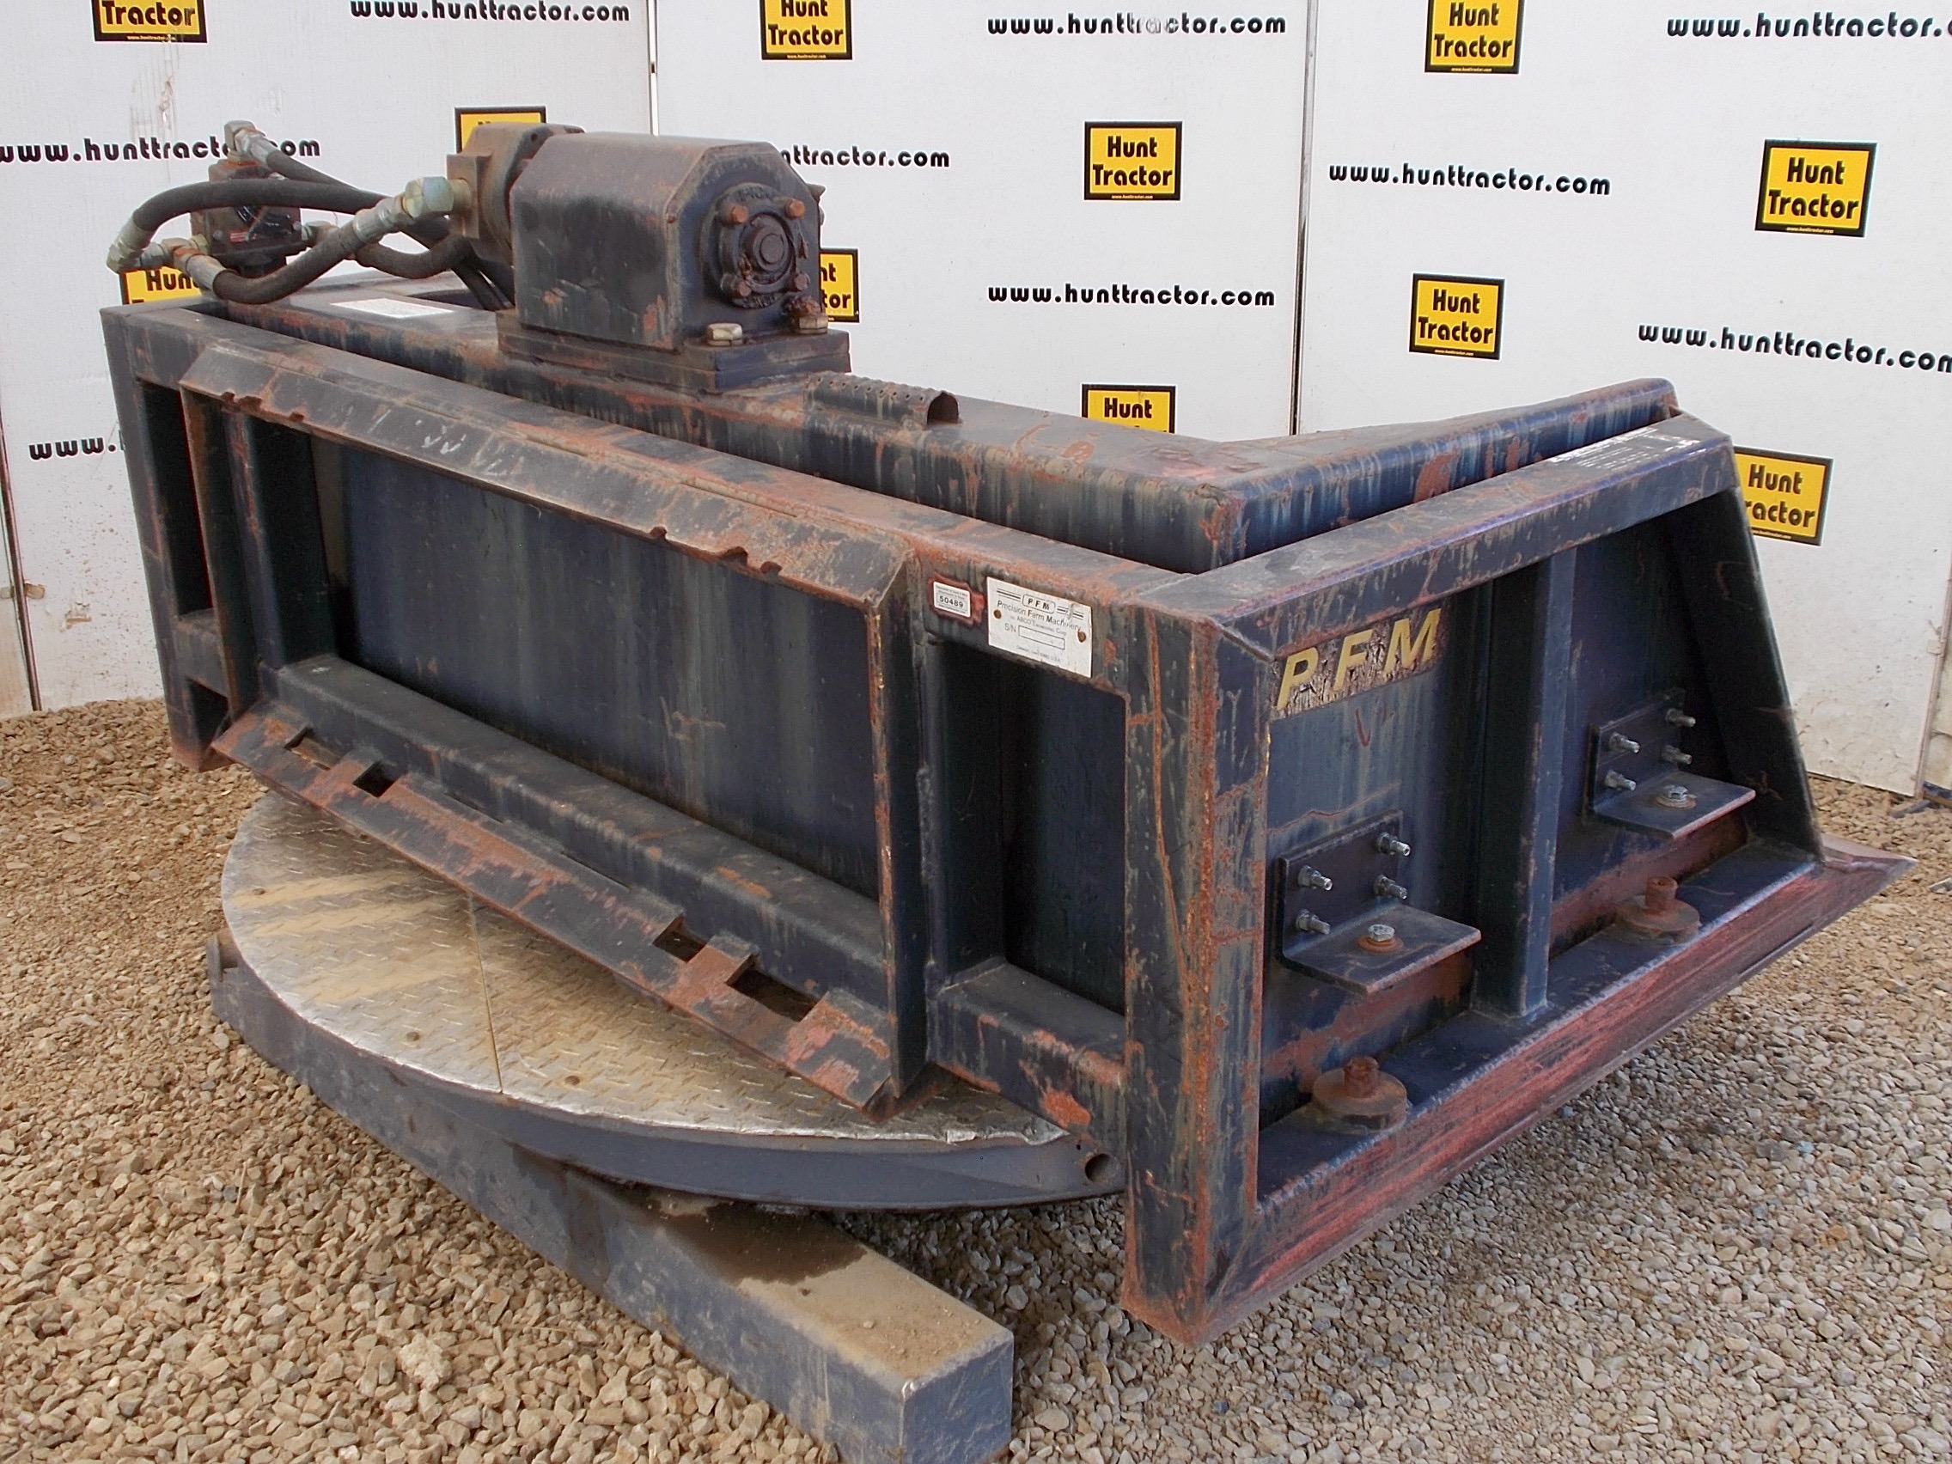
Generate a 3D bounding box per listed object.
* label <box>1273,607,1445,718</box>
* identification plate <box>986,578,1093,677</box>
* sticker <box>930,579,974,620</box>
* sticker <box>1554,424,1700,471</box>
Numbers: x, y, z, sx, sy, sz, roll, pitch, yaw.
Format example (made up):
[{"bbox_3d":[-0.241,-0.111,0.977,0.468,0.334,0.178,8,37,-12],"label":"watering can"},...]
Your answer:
[{"bbox_3d":[0.285,-0.053,1.622,0.203,0.053,0.003,-17,26,-40],"label":"label"},{"bbox_3d":[0.043,-0.072,1.506,0.003,0.049,0.100,-20,27,-39],"label":"identification plate"},{"bbox_3d":[-0.016,-0.094,1.565,0.003,0.023,0.044,-20,27,-39],"label":"sticker"},{"bbox_3d":[0.513,-0.222,1.729,0.150,0.003,0.050,-20,27,-39],"label":"sticker"}]

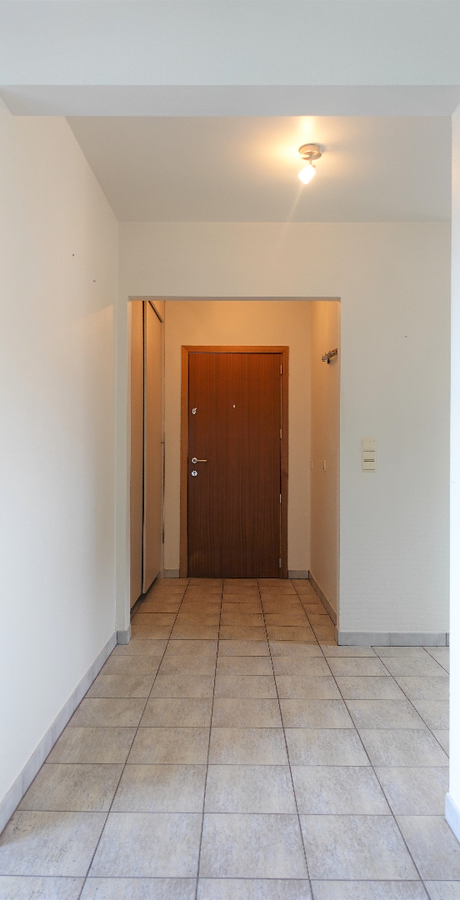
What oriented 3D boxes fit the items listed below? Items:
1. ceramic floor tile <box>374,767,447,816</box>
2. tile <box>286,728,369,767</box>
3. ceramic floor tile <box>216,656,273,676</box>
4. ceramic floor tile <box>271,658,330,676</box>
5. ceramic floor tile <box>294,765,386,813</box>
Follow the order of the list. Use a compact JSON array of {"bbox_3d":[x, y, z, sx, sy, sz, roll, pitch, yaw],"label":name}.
[{"bbox_3d":[0.668,1.159,2.040,0.298,0.010,0.293,0,0,1],"label":"ceramic floor tile"},{"bbox_3d":[0.373,1.169,2.358,0.300,0.010,0.297,0,0,0],"label":"tile"},{"bbox_3d":[0.078,1.164,3.232,0.299,0.010,0.292,0,0,0],"label":"ceramic floor tile"},{"bbox_3d":[0.381,1.167,3.226,0.299,0.010,0.294,0,0,0],"label":"ceramic floor tile"},{"bbox_3d":[0.371,1.165,2.057,0.299,0.010,0.294,0,0,0],"label":"ceramic floor tile"}]

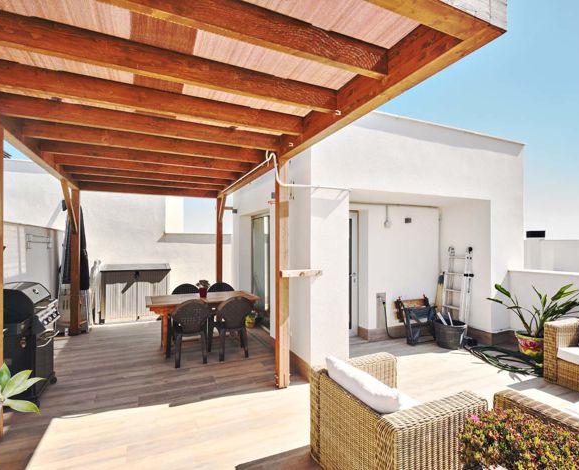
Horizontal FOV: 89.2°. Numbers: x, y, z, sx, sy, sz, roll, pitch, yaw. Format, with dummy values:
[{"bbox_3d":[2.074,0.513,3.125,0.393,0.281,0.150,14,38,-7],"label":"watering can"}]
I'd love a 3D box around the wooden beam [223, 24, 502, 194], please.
[{"bbox_3d":[-0.296,-0.984,3.823,0.120,0.250,5.580,0,-2,-26],"label":"wooden beam"}]

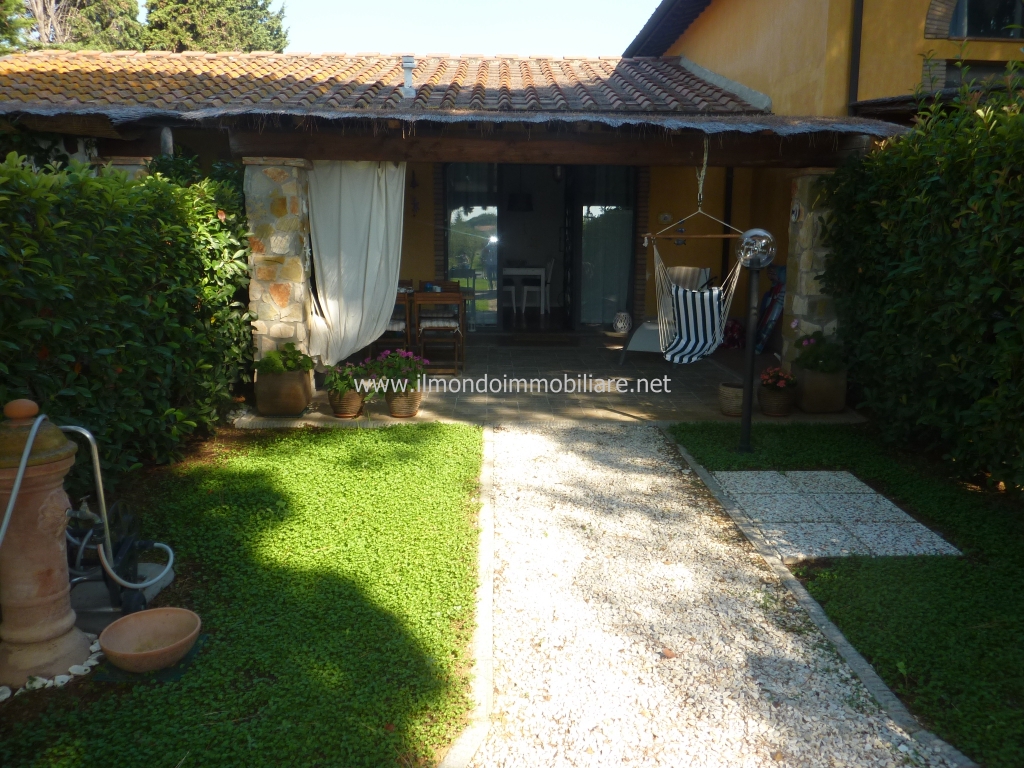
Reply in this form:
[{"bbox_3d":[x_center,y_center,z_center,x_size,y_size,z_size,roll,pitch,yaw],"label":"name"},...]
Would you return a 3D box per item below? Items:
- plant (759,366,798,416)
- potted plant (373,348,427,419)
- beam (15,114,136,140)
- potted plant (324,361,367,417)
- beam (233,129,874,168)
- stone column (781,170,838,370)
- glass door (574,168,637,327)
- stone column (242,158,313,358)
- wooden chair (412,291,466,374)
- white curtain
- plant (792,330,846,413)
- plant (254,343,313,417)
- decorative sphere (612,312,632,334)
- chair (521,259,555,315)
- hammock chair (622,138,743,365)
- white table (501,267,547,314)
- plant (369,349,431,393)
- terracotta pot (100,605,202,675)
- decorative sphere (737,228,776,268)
[{"bbox_3d":[2.168,0.056,6.045,0.290,0.370,0.290,0,11,-1],"label":"plant"},{"bbox_3d":[-0.892,-0.018,5.916,0.450,0.530,0.420,0,11,-1],"label":"potted plant"},{"bbox_3d":[-3.549,-2.104,5.975,1.020,0.210,0.200,0,11,-1],"label":"beam"},{"bbox_3d":[-1.337,0.032,5.936,0.340,0.420,0.330,0,11,-1],"label":"potted plant"},{"bbox_3d":[0.326,-2.009,6.212,5.300,0.260,0.220,0,11,-1],"label":"beam"},{"bbox_3d":[2.591,-0.829,6.377,0.410,1.890,0.380,0,11,-1],"label":"stone column"},{"bbox_3d":[1.240,-1.810,10.022,0.830,2.250,0.080,0,11,-1],"label":"glass door"},{"bbox_3d":[-1.965,-0.846,6.249,0.410,1.970,0.380,0,11,-1],"label":"stone column"},{"bbox_3d":[-0.742,-0.547,7.669,0.470,0.840,0.520,0,11,-1],"label":"wooden chair"},{"bbox_3d":[-1.316,-1.036,6.420,0.820,1.780,0.200,0,11,-1],"label":"white curtain"},{"bbox_3d":[2.496,-0.117,6.002,0.380,0.630,0.360,0,11,-1],"label":"plant"},{"bbox_3d":[-1.847,-0.038,6.008,0.430,0.520,0.410,0,11,-1],"label":"plant"},{"bbox_3d":[1.490,-0.820,9.964,0.255,0.280,0.255,0,11,-1],"label":"decorative sphere"},{"bbox_3d":[0.437,-1.643,12.434,0.520,0.900,0.450,0,11,-1],"label":"chair"},{"bbox_3d":[1.548,-1.104,6.240,0.920,1.830,0.620,4,12,18],"label":"hammock chair"},{"bbox_3d":[0.162,-1.607,12.645,0.820,0.750,0.950,0,11,-1],"label":"white table"},{"bbox_3d":[-0.904,-0.114,5.887,0.470,0.350,0.420,0,11,-1],"label":"plant"},{"bbox_3d":[-1.214,0.890,2.511,0.301,0.120,0.301,0,11,-1],"label":"terracotta pot"},{"bbox_3d":[1.575,-0.873,4.763,0.261,0.261,0.261,0,11,-1],"label":"decorative sphere"}]

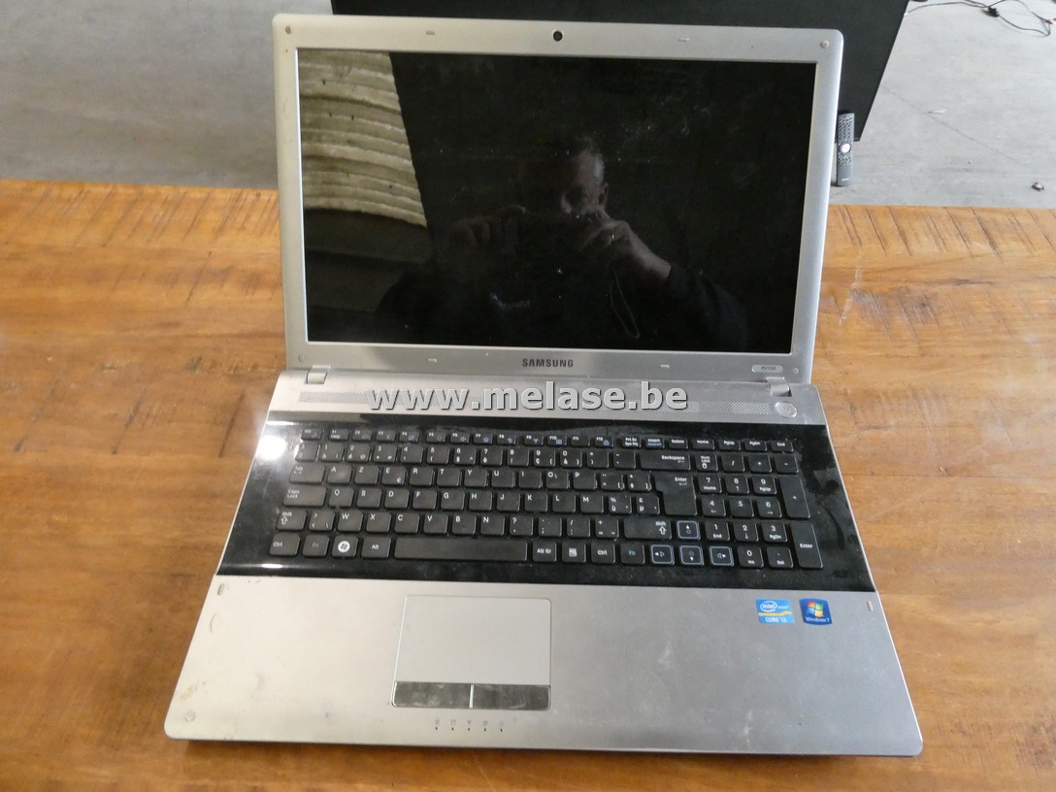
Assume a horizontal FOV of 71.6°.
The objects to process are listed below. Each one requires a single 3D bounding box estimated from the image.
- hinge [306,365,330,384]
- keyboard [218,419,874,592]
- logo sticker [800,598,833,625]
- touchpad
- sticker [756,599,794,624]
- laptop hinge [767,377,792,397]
[{"bbox_3d":[-0.164,-0.017,0.572,0.014,0.010,0.014,1,50,0],"label":"hinge"},{"bbox_3d":[0.013,0.069,0.506,0.415,0.009,0.133,1,50,0],"label":"keyboard"},{"bbox_3d":[0.178,0.133,0.452,0.017,0.001,0.016,1,50,0],"label":"logo sticker"},{"bbox_3d":[-0.031,0.151,0.435,0.090,0.003,0.067,1,50,0],"label":"touchpad"},{"bbox_3d":[0.153,0.133,0.452,0.021,0.001,0.016,1,50,0],"label":"sticker"},{"bbox_3d":[0.195,-0.007,0.570,0.014,0.010,0.014,1,50,0],"label":"laptop hinge"}]

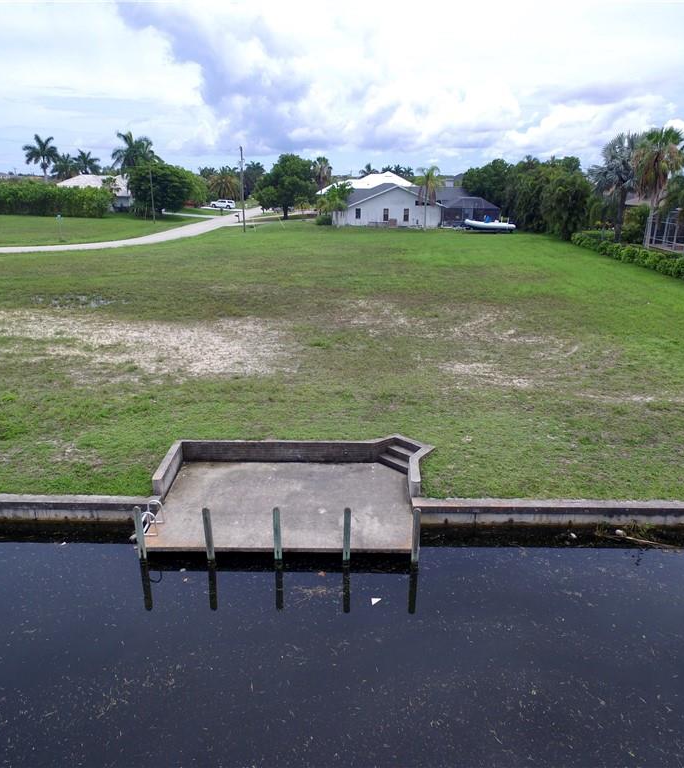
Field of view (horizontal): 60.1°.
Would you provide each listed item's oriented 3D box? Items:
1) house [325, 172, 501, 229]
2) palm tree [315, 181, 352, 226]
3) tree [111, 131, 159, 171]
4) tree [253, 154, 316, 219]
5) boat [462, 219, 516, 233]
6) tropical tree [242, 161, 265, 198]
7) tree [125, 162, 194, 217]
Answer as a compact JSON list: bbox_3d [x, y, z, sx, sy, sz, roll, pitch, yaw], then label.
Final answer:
[{"bbox_3d":[11.095,-27.218,89.505,22.500,5.800,18.000,2,19,6],"label":"house"},{"bbox_3d":[-1.143,-24.173,79.457,5.104,5.974,4.849,0,19,0],"label":"palm tree"},{"bbox_3d":[-34.169,-35.305,99.536,8.076,13.540,7.672,0,19,0],"label":"tree"},{"bbox_3d":[-9.700,-33.830,101.520,11.060,10.370,11.060,0,19,0],"label":"tree"},{"bbox_3d":[17.925,-19.808,72.604,6.500,1.700,2.400,3,19,8],"label":"boat"},{"bbox_3d":[-22.560,-52.060,153.410,6.190,11.050,6.190,0,19,0],"label":"tropical tree"},{"bbox_3d":[-29.866,-32.172,98.147,11.613,8.572,10.452,0,19,0],"label":"tree"}]

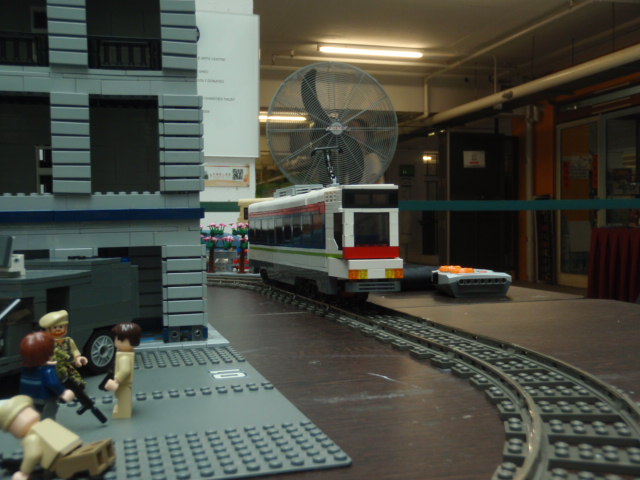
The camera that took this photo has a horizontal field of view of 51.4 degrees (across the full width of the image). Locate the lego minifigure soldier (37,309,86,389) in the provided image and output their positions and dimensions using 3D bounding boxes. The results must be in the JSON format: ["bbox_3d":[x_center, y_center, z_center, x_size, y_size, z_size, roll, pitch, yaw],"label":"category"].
[{"bbox_3d":[-0.126,0.055,0.322,0.026,0.042,0.018,-2,1,-22],"label":"lego minifigure soldier"}]

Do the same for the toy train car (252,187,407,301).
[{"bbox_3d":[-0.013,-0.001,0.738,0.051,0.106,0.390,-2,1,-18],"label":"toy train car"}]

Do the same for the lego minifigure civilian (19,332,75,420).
[{"bbox_3d":[-0.108,0.057,0.262,0.025,0.042,0.019,-1,1,30],"label":"lego minifigure civilian"}]

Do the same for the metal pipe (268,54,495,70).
[{"bbox_3d":[0.779,-2.035,7.630,2.800,0.050,0.050,-2,1,-18],"label":"metal pipe"}]

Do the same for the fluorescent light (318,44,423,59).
[{"bbox_3d":[0.569,-2.060,7.300,1.230,0.090,0.090,-2,1,-18],"label":"fluorescent light"}]

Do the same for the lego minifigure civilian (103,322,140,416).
[{"bbox_3d":[-0.085,0.056,0.284,0.017,0.042,0.024,-2,1,-13],"label":"lego minifigure civilian"}]

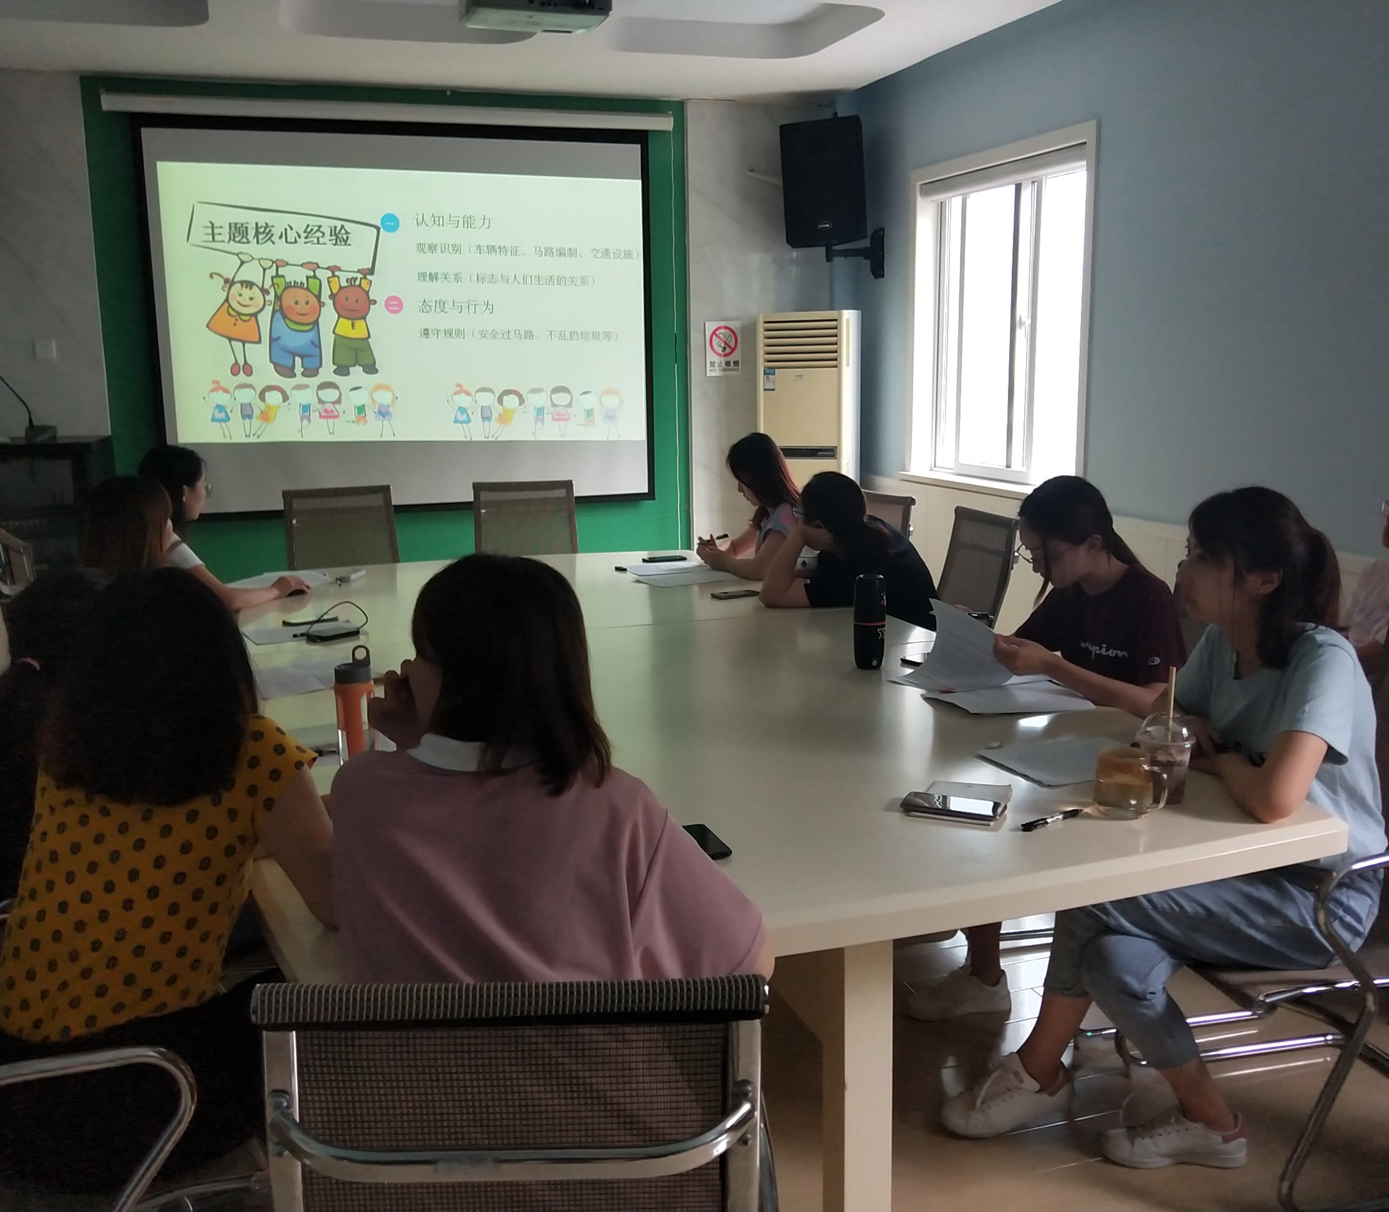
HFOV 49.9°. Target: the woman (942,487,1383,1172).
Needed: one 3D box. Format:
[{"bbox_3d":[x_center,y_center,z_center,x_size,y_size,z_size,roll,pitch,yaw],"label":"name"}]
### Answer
[{"bbox_3d":[0.826,0.423,2.571,0.720,1.240,0.500,-1,9,3],"label":"woman"}]

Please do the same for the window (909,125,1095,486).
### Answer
[{"bbox_3d":[1.386,-1.306,6.792,0.150,1.490,1.500,-5,10,-22],"label":"window"}]

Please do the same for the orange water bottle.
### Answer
[{"bbox_3d":[-0.610,0.190,2.657,0.071,0.236,0.071,-2,9,-2],"label":"orange water bottle"}]

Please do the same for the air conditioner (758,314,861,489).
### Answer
[{"bbox_3d":[0.623,-0.682,7.942,0.480,1.740,0.290,3,10,25],"label":"air conditioner"}]

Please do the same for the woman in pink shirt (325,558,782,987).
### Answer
[{"bbox_3d":[-0.145,0.565,1.785,0.520,1.250,0.720,-2,9,-5],"label":"woman in pink shirt"}]

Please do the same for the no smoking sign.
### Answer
[{"bbox_3d":[0.156,-1.366,7.945,0.200,0.287,0.010,-5,10,-22],"label":"no smoking sign"}]

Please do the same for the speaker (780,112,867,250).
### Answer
[{"bbox_3d":[0.694,-2.115,7.460,0.400,0.590,0.340,2,16,19],"label":"speaker"}]

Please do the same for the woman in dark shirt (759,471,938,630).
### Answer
[{"bbox_3d":[0.483,0.155,4.554,0.720,1.160,0.500,-3,9,-8],"label":"woman in dark shirt"}]

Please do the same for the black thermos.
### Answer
[{"bbox_3d":[0.416,0.035,3.533,0.073,0.221,0.073,-2,9,-2],"label":"black thermos"}]

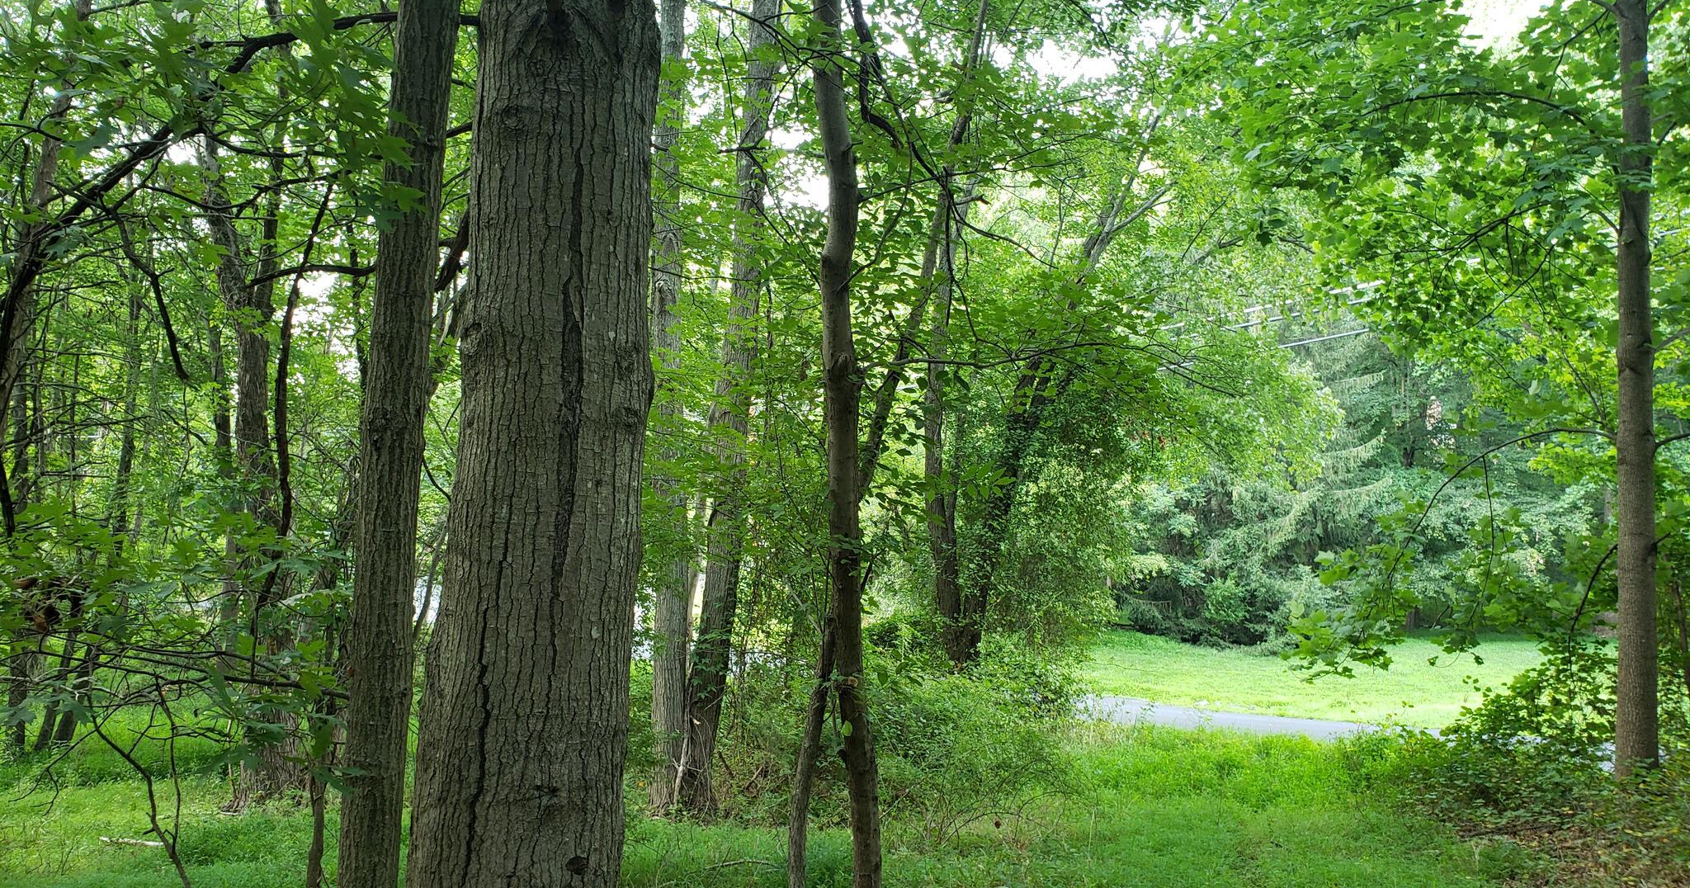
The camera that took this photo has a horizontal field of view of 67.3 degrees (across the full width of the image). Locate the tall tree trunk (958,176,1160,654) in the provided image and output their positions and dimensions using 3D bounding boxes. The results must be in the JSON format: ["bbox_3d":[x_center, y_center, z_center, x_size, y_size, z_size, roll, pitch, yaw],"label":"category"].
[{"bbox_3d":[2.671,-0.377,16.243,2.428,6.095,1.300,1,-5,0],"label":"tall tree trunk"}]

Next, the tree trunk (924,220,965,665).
[{"bbox_3d":[1.283,-0.048,16.225,0.420,5.643,0.420,1,-5,0],"label":"tree trunk"}]

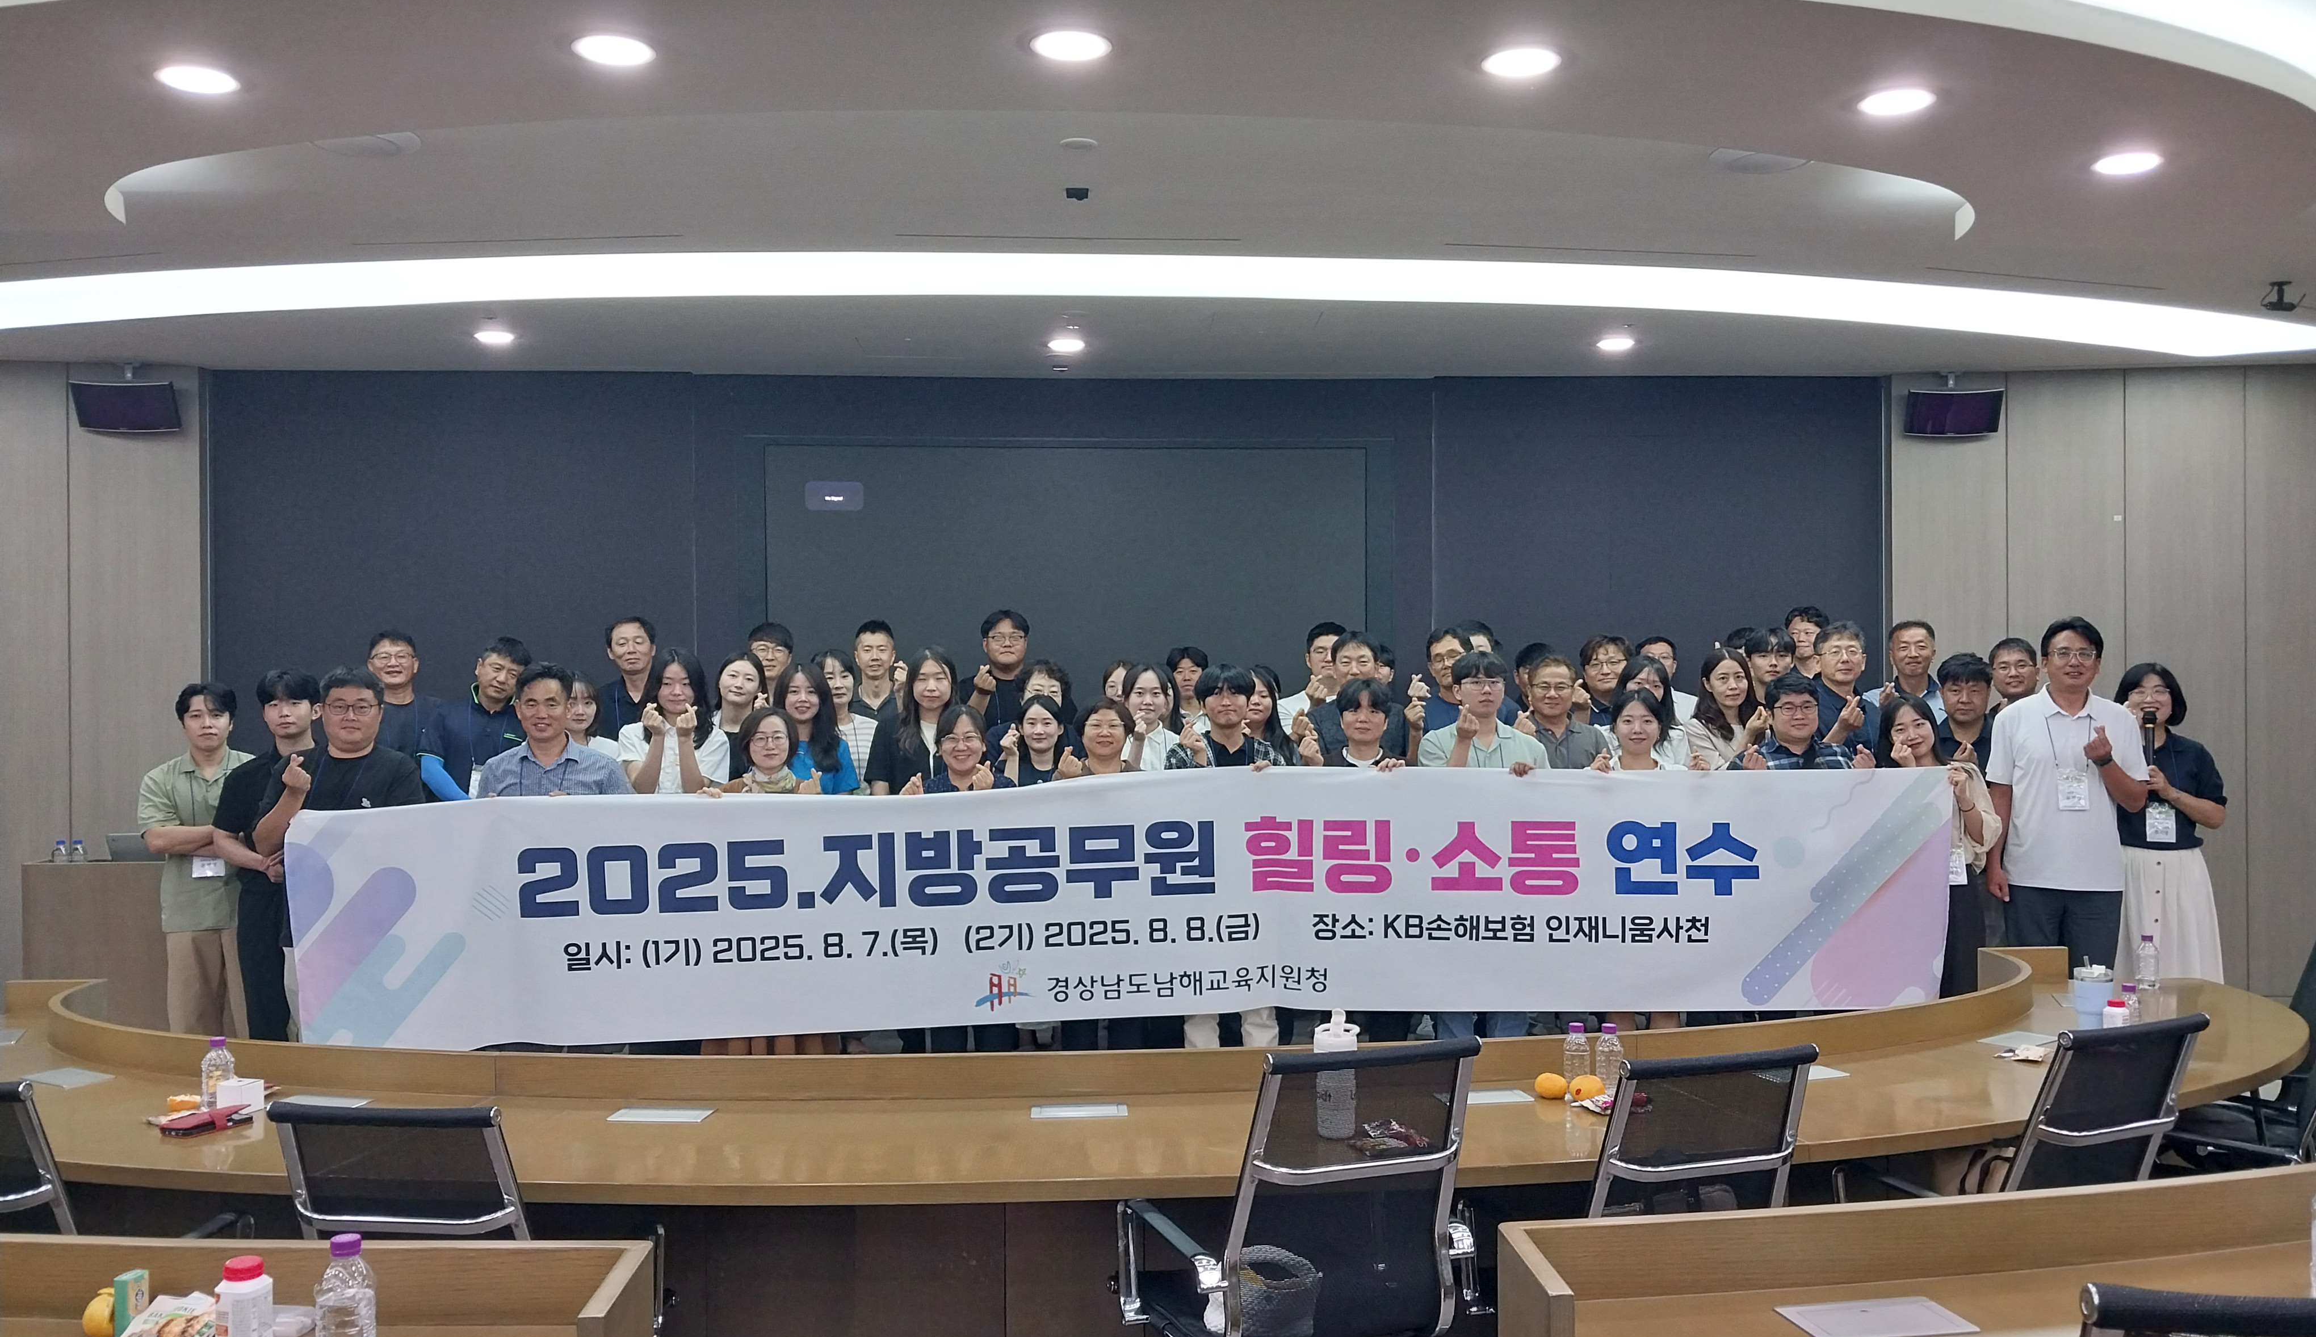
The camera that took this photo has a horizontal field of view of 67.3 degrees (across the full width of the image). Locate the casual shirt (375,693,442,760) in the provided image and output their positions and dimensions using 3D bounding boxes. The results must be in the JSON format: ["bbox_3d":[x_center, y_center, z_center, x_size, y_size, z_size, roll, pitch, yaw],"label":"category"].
[{"bbox_3d":[-3.191,0.435,7.303,0.500,0.680,0.280,0,0,-13],"label":"casual shirt"}]

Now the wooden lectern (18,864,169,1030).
[{"bbox_3d":[-3.870,1.190,6.780,0.780,0.930,0.550,0,0,0],"label":"wooden lectern"}]

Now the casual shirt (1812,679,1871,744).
[{"bbox_3d":[2.984,0.383,7.600,0.470,0.680,0.270,0,0,13],"label":"casual shirt"}]

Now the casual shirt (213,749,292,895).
[{"bbox_3d":[-2.880,0.510,5.800,0.490,0.560,0.300,0,0,-20],"label":"casual shirt"}]

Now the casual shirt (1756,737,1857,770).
[{"bbox_3d":[2.170,0.565,5.900,0.480,0.680,0.290,0,0,12],"label":"casual shirt"}]

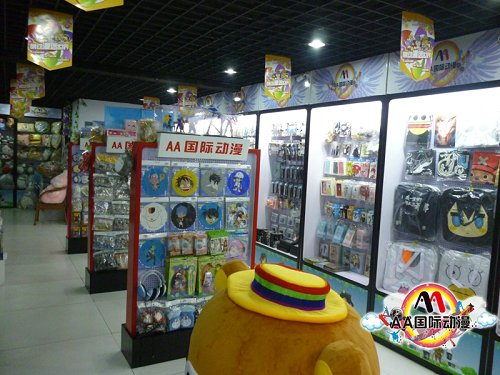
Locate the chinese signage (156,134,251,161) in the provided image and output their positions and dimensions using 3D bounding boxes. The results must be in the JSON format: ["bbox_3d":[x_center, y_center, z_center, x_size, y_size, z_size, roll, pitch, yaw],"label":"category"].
[{"bbox_3d":[-0.312,-0.284,2.908,0.686,0.159,0.025,0,5,-28],"label":"chinese signage"}]

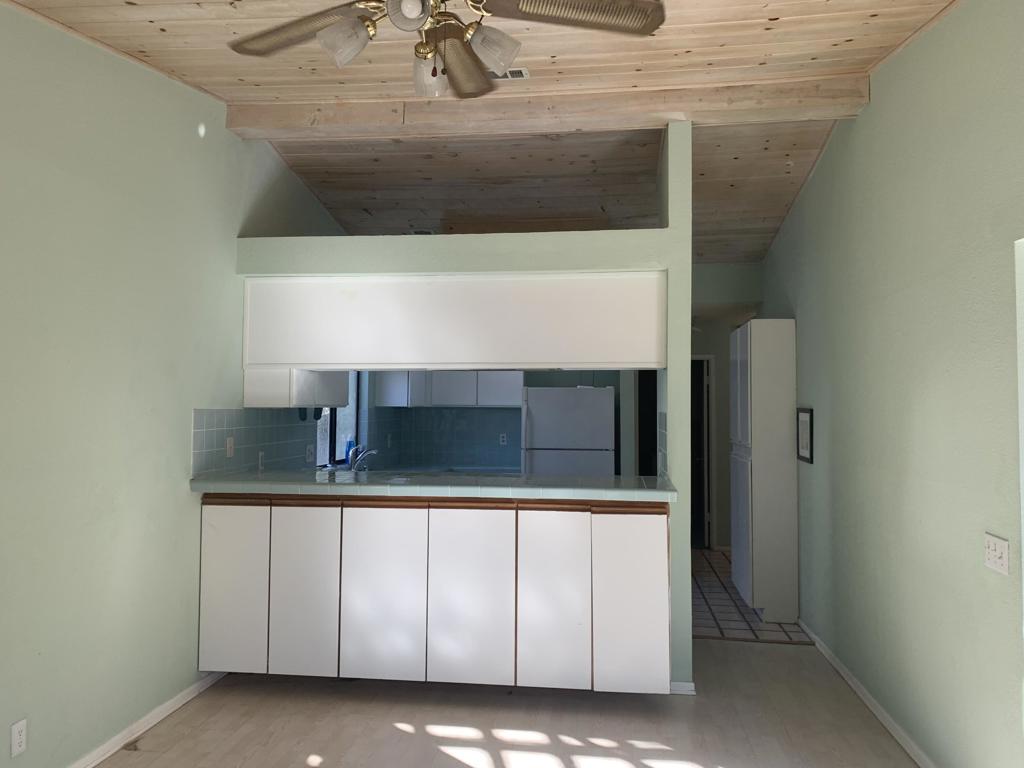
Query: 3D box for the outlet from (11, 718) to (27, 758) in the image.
[{"bbox_3d":[-1.776,1.279,2.777,0.009,0.114,0.071,0,-2,7],"label":"outlet"}]

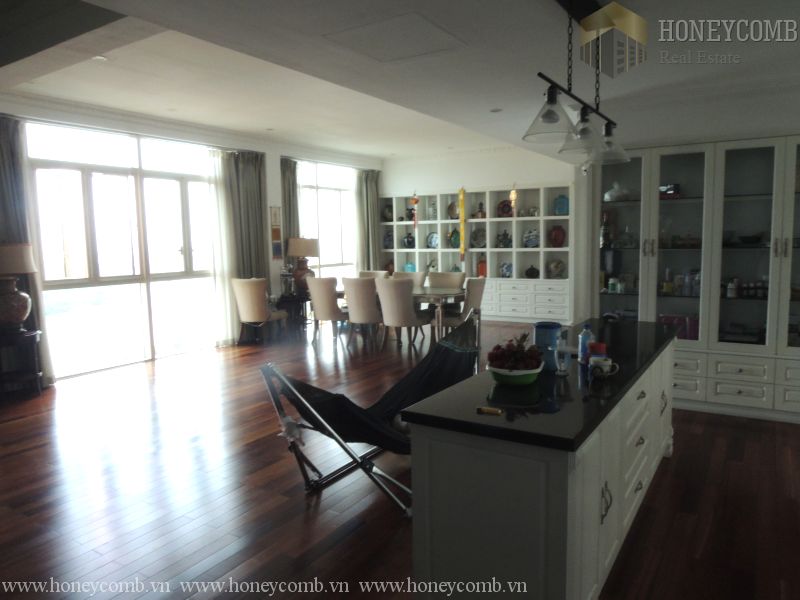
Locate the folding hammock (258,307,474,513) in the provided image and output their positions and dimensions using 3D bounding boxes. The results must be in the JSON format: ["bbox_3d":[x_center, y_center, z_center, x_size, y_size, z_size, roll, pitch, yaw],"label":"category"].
[{"bbox_3d":[0.004,0.675,3.702,0.750,0.970,2.320,3,7,33],"label":"folding hammock"}]

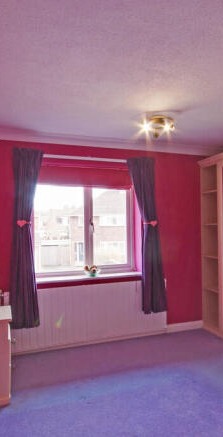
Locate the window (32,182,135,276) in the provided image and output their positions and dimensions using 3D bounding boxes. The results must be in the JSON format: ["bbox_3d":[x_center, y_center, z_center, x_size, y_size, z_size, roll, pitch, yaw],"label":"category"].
[{"bbox_3d":[-0.328,0.081,3.269,1.306,1.181,0.078,1,-2,-19],"label":"window"}]

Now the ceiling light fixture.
[{"bbox_3d":[0.433,-0.843,2.509,0.255,0.157,0.255,1,-2,-22],"label":"ceiling light fixture"}]

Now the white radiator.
[{"bbox_3d":[-0.210,1.036,3.001,1.828,0.608,0.098,1,-2,-19],"label":"white radiator"}]

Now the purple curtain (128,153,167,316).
[{"bbox_3d":[0.435,0.195,3.233,0.510,1.823,0.127,1,-2,-19],"label":"purple curtain"}]

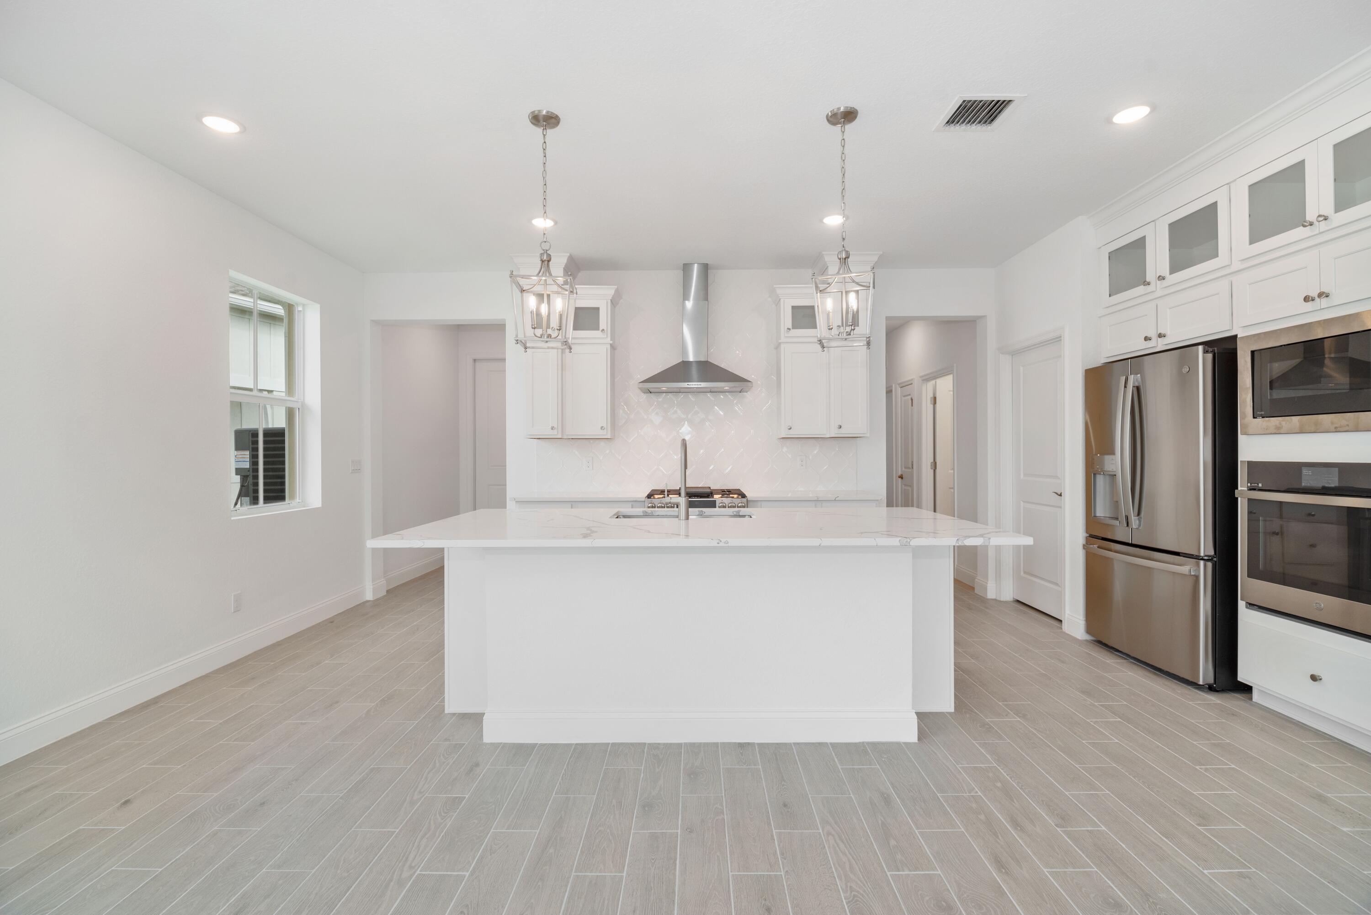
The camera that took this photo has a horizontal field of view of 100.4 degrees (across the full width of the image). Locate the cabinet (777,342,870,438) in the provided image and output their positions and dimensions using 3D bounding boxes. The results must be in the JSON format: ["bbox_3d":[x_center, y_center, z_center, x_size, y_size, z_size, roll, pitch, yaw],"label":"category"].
[{"bbox_3d":[1.105,-0.539,4.719,0.708,0.763,0.340,0,1,1],"label":"cabinet"}]

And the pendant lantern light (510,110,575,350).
[{"bbox_3d":[-0.642,-1.034,2.613,0.262,1.070,0.262,0,0,-6],"label":"pendant lantern light"}]

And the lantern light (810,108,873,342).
[{"bbox_3d":[0.723,-1.044,2.604,0.262,1.070,0.262,0,0,17],"label":"lantern light"}]

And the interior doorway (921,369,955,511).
[{"bbox_3d":[2.666,0.154,5.925,0.130,2.050,0.820,0,0,1],"label":"interior doorway"}]

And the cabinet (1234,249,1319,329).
[{"bbox_3d":[3.088,-0.802,2.746,0.520,0.271,0.413,0,1,1],"label":"cabinet"}]

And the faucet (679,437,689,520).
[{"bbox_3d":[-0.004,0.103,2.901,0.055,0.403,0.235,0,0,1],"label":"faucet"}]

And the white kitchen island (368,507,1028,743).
[{"bbox_3d":[0.069,0.780,2.874,2.635,0.929,1.215,0,1,1],"label":"white kitchen island"}]

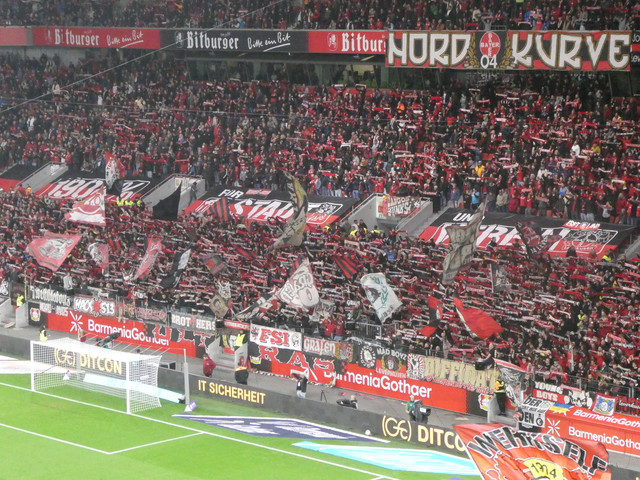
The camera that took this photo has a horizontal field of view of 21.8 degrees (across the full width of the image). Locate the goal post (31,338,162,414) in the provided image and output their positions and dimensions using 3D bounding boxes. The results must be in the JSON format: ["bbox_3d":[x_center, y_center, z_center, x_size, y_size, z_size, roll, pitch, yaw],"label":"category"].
[{"bbox_3d":[-11.116,6.620,82.624,7.560,2.500,2.100,7,10,44],"label":"goal post"}]

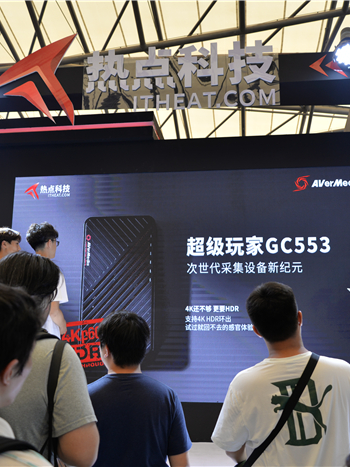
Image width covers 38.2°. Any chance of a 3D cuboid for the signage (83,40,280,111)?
[{"bbox_3d":[0.040,-1.419,4.608,1.770,0.590,0.120,-1,-12,7],"label":"signage"}]

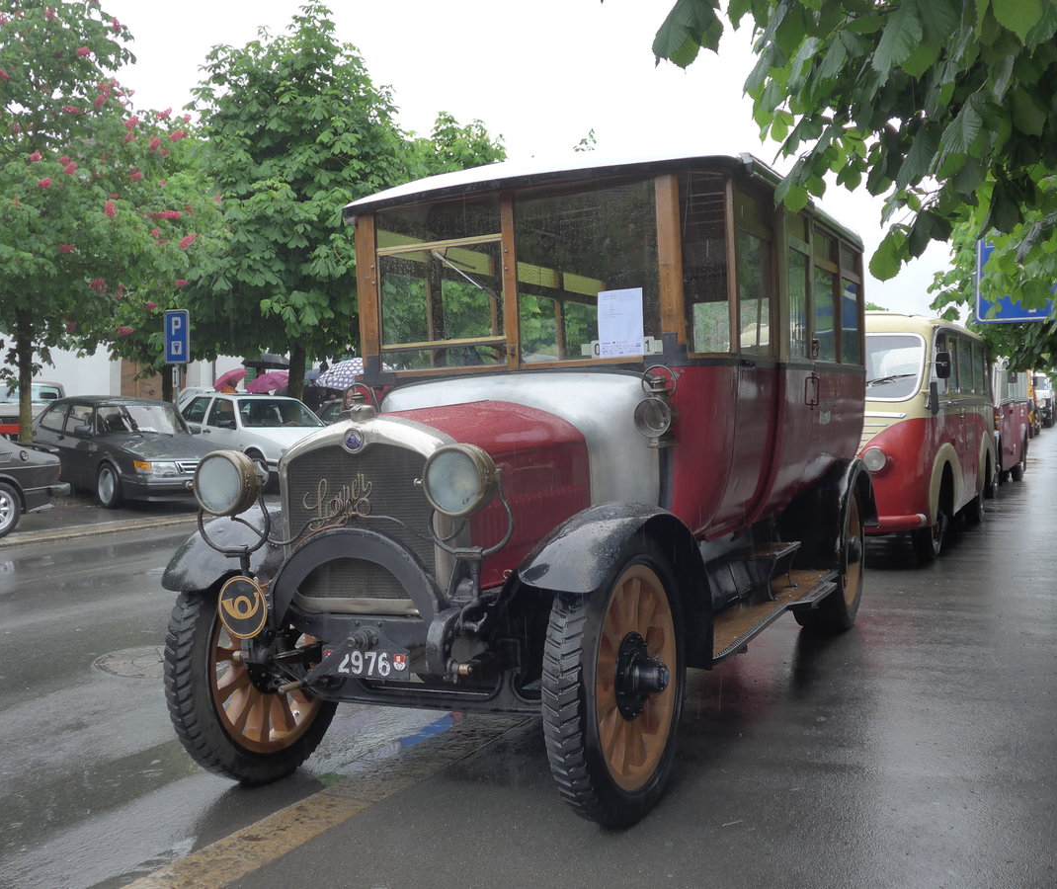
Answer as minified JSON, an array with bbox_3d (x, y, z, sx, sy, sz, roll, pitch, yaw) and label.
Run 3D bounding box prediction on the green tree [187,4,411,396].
[{"bbox_3d":[-4.044,-3.592,20.500,4.000,8.300,4.000,0,2,0],"label":"green tree"}]

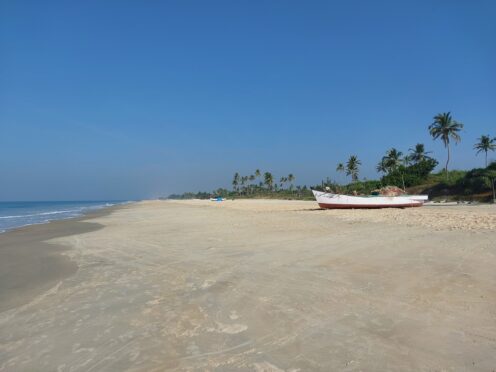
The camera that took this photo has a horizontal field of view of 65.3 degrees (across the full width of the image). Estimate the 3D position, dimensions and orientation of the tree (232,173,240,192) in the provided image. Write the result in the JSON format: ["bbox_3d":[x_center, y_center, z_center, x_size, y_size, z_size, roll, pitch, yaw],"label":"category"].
[{"bbox_3d":[-7.431,-1.292,250.000,5.169,14.862,5.169,0,-2,0],"label":"tree"}]

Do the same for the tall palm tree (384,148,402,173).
[{"bbox_3d":[43.099,-6.391,115.000,5.647,9.512,5.647,0,-2,0],"label":"tall palm tree"}]

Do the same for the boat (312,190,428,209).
[{"bbox_3d":[9.850,1.090,31.000,9.500,1.500,2.200,0,-2,-3],"label":"boat"}]

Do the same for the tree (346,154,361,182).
[{"bbox_3d":[39.539,-5.622,145.000,5.247,12.368,5.247,0,-2,0],"label":"tree"}]

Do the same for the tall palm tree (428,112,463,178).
[{"bbox_3d":[37.775,-7.651,74.000,6.503,12.815,6.503,0,-2,0],"label":"tall palm tree"}]

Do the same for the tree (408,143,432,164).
[{"bbox_3d":[43.693,-6.206,98.000,6.079,9.119,6.079,0,-2,0],"label":"tree"}]

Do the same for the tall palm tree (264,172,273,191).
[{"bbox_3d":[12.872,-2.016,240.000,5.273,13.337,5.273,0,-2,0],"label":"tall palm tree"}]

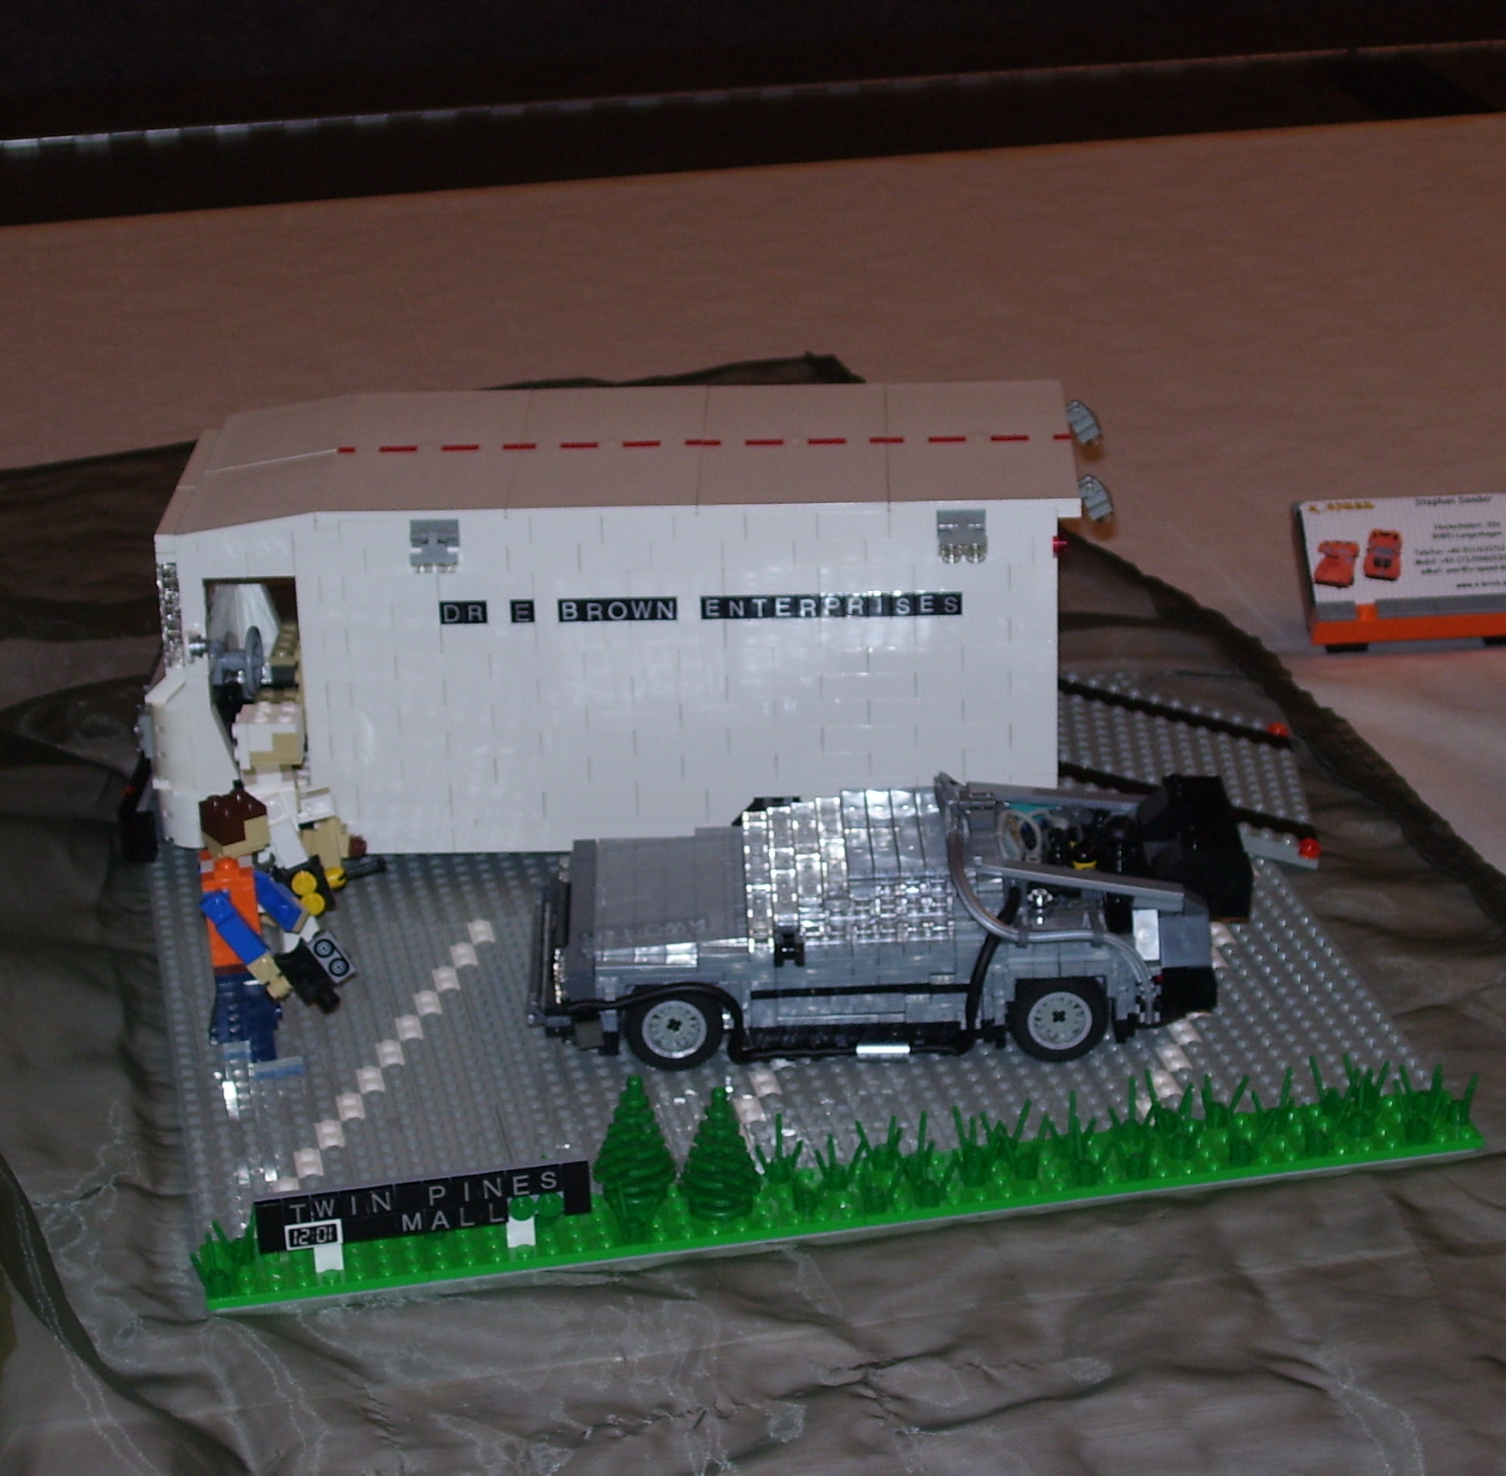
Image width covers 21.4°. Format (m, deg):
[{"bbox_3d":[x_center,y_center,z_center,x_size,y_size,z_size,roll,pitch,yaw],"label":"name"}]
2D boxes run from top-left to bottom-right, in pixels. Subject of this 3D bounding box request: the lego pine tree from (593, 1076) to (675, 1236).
[{"bbox_3d":[-0.034,0.121,1.173,0.024,0.044,0.024,-6,24,-9],"label":"lego pine tree"}]

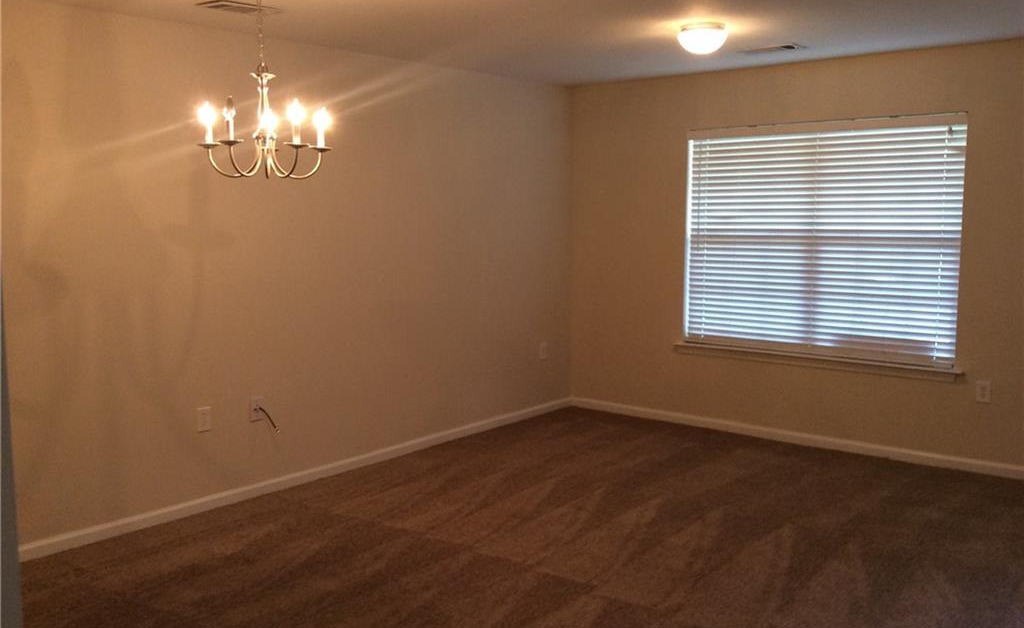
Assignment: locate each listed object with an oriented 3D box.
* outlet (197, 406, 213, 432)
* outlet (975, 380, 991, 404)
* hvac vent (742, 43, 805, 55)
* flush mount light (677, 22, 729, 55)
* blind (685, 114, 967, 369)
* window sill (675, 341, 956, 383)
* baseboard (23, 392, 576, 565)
[{"bbox_3d":[-1.562,0.539,4.808,0.009,0.118,0.074,5,9,39],"label":"outlet"},{"bbox_3d":[2.688,0.447,5.388,0.074,0.118,0.009,5,9,39],"label":"outlet"},{"bbox_3d":[1.481,-1.511,5.403,0.355,0.015,0.195,5,9,39],"label":"hvac vent"},{"bbox_3d":[0.946,-1.363,4.682,0.256,0.130,0.256,0,7,0],"label":"flush mount light"},{"bbox_3d":[1.897,-0.473,5.976,1.768,1.449,0.060,5,9,39],"label":"blind"},{"bbox_3d":[1.885,0.296,6.044,1.892,0.080,0.080,5,9,39],"label":"window sill"},{"bbox_3d":[-0.847,0.870,5.709,0.016,0.068,4.103,5,9,39],"label":"baseboard"}]

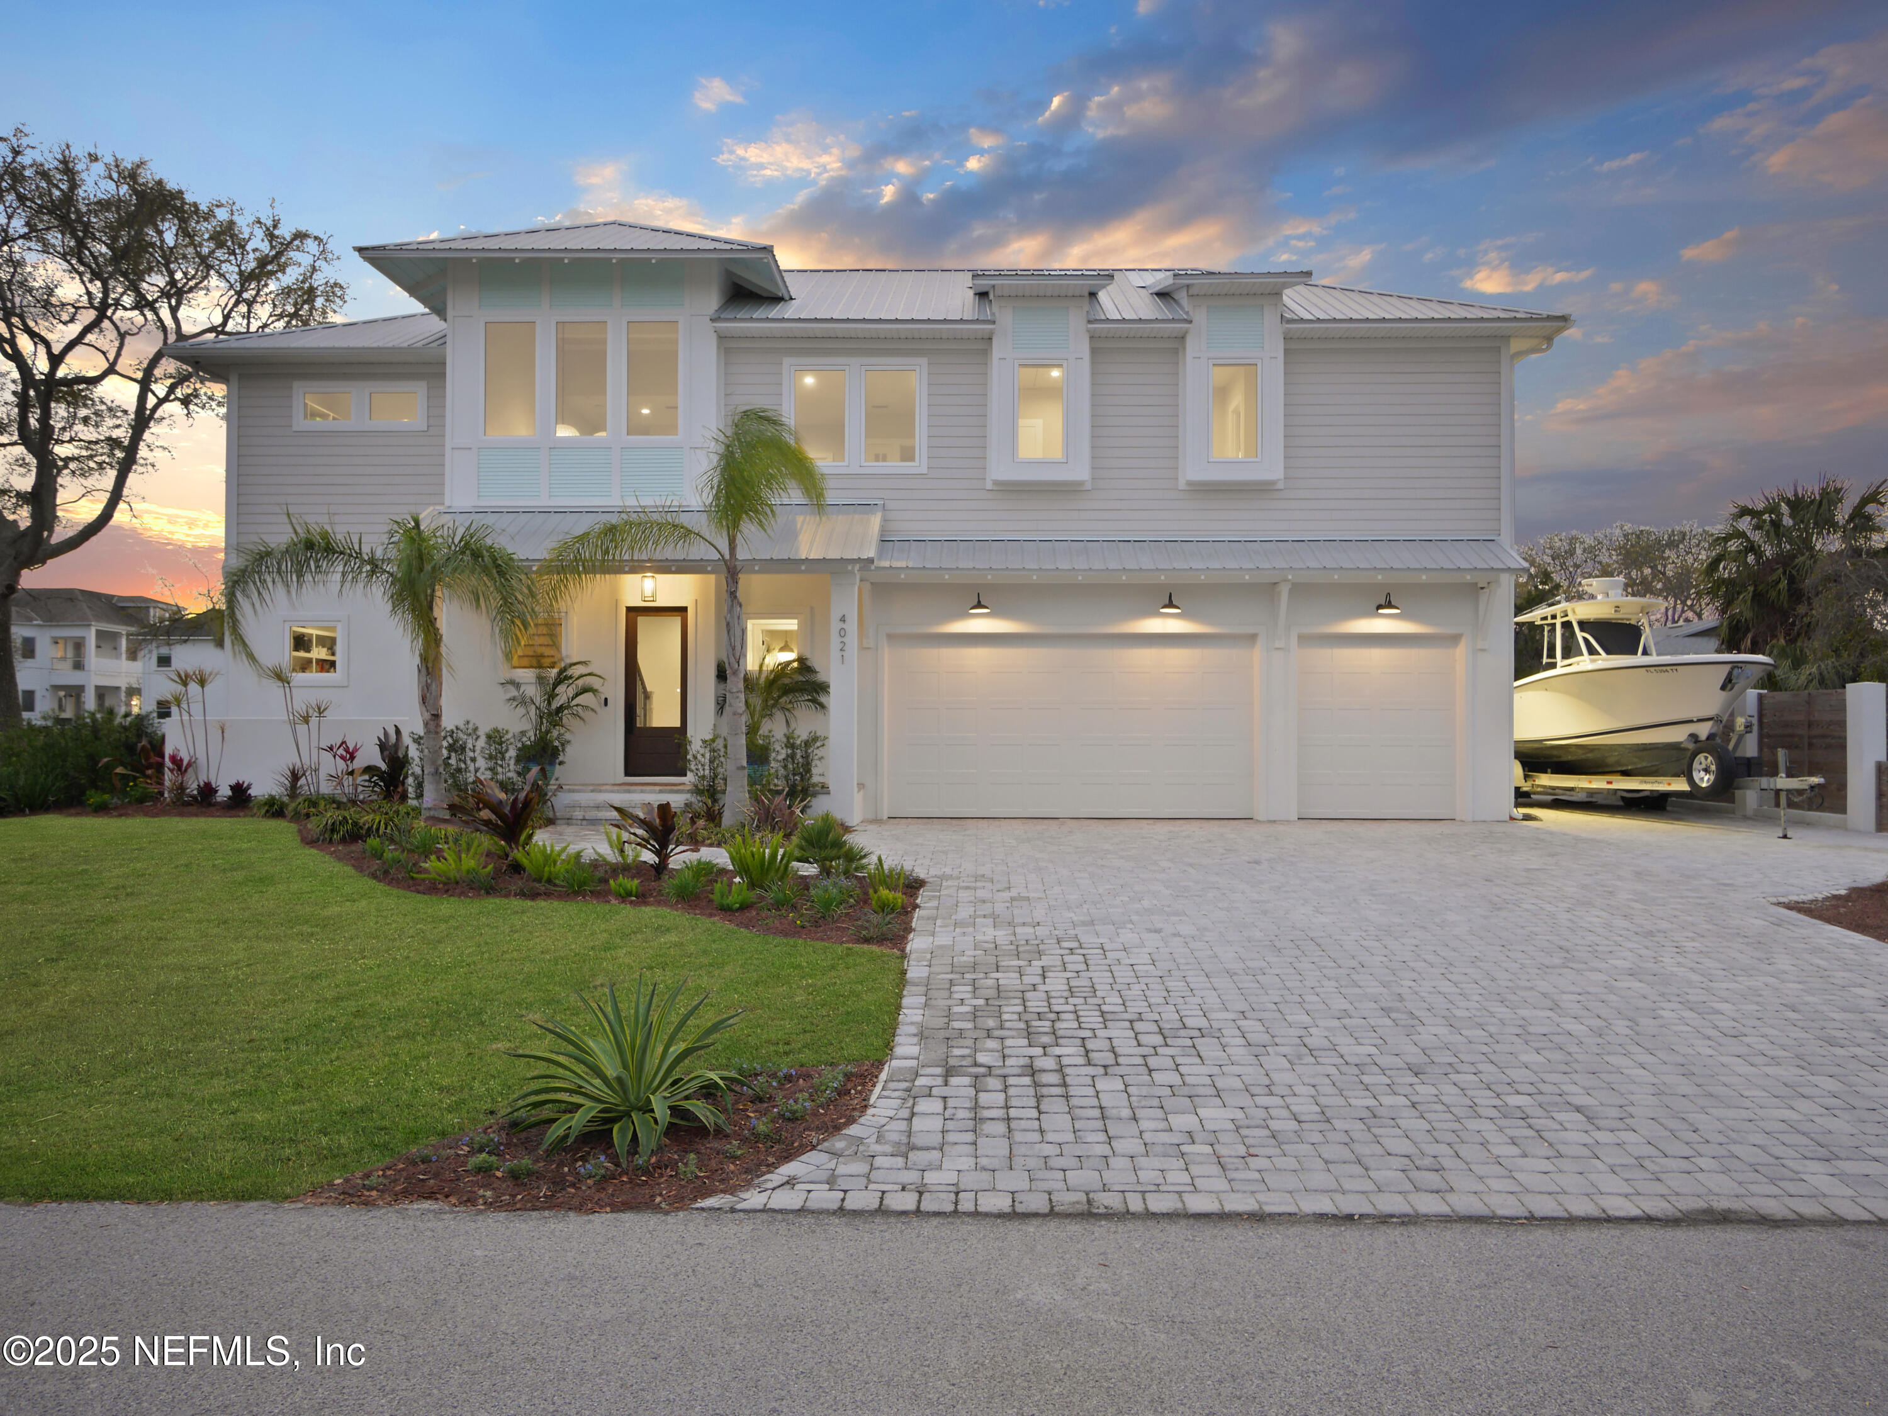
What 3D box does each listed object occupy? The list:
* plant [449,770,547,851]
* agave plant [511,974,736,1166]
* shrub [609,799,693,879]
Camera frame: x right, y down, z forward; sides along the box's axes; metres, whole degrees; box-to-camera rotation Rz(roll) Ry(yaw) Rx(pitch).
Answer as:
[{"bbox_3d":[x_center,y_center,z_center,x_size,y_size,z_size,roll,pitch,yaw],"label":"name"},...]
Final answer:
[{"bbox_3d":[-4.800,1.100,14.100,1.100,0.940,1.000,0,0,0],"label":"plant"},{"bbox_3d":[-1.467,1.590,6.020,1.090,0.720,1.050,0,0,0],"label":"agave plant"},{"bbox_3d":[-2.720,1.220,12.250,0.820,0.730,0.780,0,0,0],"label":"shrub"}]

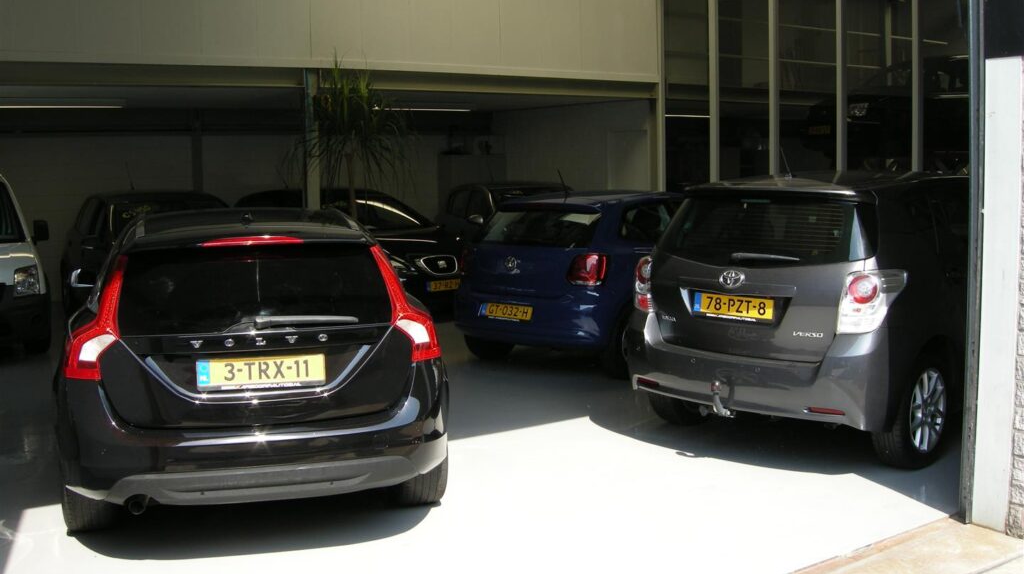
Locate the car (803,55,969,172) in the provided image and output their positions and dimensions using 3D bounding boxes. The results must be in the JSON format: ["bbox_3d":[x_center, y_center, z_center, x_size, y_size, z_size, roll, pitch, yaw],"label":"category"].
[{"bbox_3d":[5.760,-2.373,14.779,4.300,1.480,1.760,-5,7,-33],"label":"car"}]

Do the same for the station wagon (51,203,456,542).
[{"bbox_3d":[-1.608,0.257,6.362,1.870,1.480,4.630,-3,6,-16],"label":"station wagon"}]

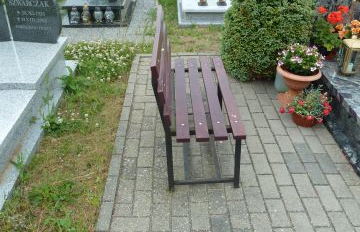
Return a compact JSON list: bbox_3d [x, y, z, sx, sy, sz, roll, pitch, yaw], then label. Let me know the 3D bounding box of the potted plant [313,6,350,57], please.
[{"bbox_3d":[1.190,-0.649,2.719,0.270,0.420,0.270,-1,32,-1],"label":"potted plant"}]

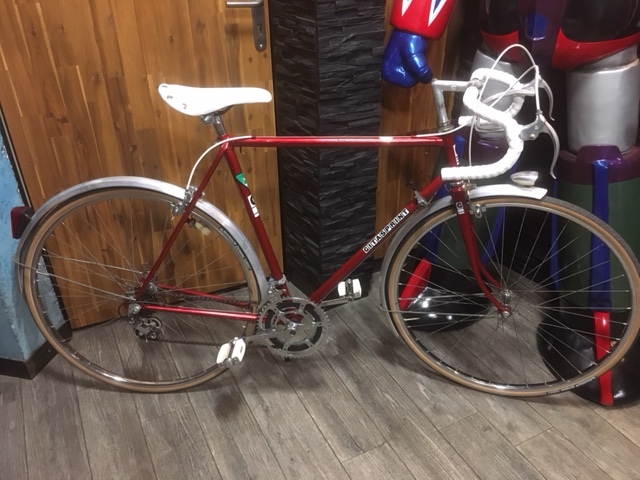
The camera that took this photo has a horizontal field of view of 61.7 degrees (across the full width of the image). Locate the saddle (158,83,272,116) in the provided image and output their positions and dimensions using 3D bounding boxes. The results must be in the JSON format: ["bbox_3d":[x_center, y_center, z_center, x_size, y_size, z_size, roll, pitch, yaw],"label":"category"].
[{"bbox_3d":[-0.250,-0.342,1.290,0.274,0.068,0.152,0,27,1],"label":"saddle"}]

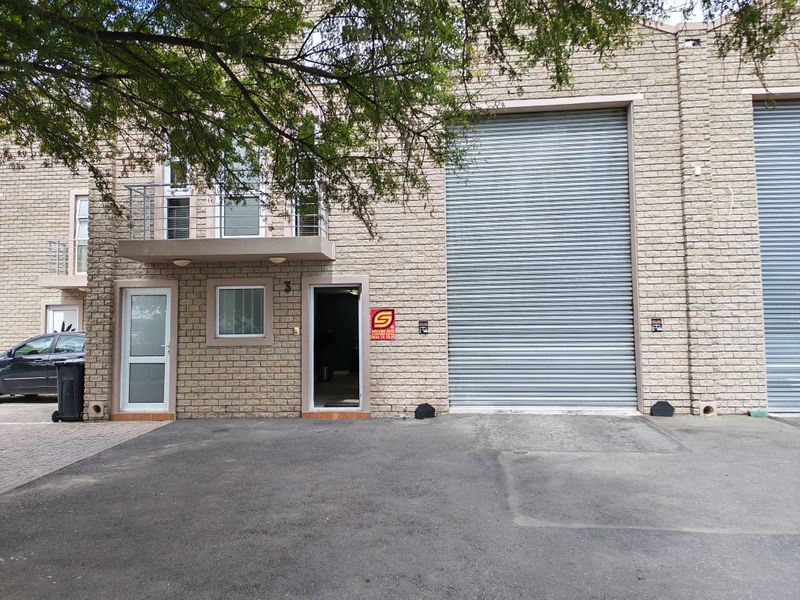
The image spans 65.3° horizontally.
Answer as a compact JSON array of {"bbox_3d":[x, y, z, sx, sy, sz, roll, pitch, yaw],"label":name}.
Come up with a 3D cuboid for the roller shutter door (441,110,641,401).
[{"bbox_3d":[2.285,-0.714,10.302,2.975,4.938,0.120,-1,-4,7],"label":"roller shutter door"}]

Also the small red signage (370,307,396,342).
[{"bbox_3d":[-0.269,0.406,10.235,0.419,0.516,0.030,-1,-4,7],"label":"small red signage"}]

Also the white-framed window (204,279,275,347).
[{"bbox_3d":[-2.704,0.216,10.598,1.185,1.145,0.140,-1,-4,7],"label":"white-framed window"}]

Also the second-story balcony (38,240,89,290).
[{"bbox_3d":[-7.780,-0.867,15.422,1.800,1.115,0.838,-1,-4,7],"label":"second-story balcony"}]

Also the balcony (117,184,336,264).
[{"bbox_3d":[-2.805,-1.251,10.259,3.305,1.126,0.838,-1,-4,7],"label":"balcony"}]

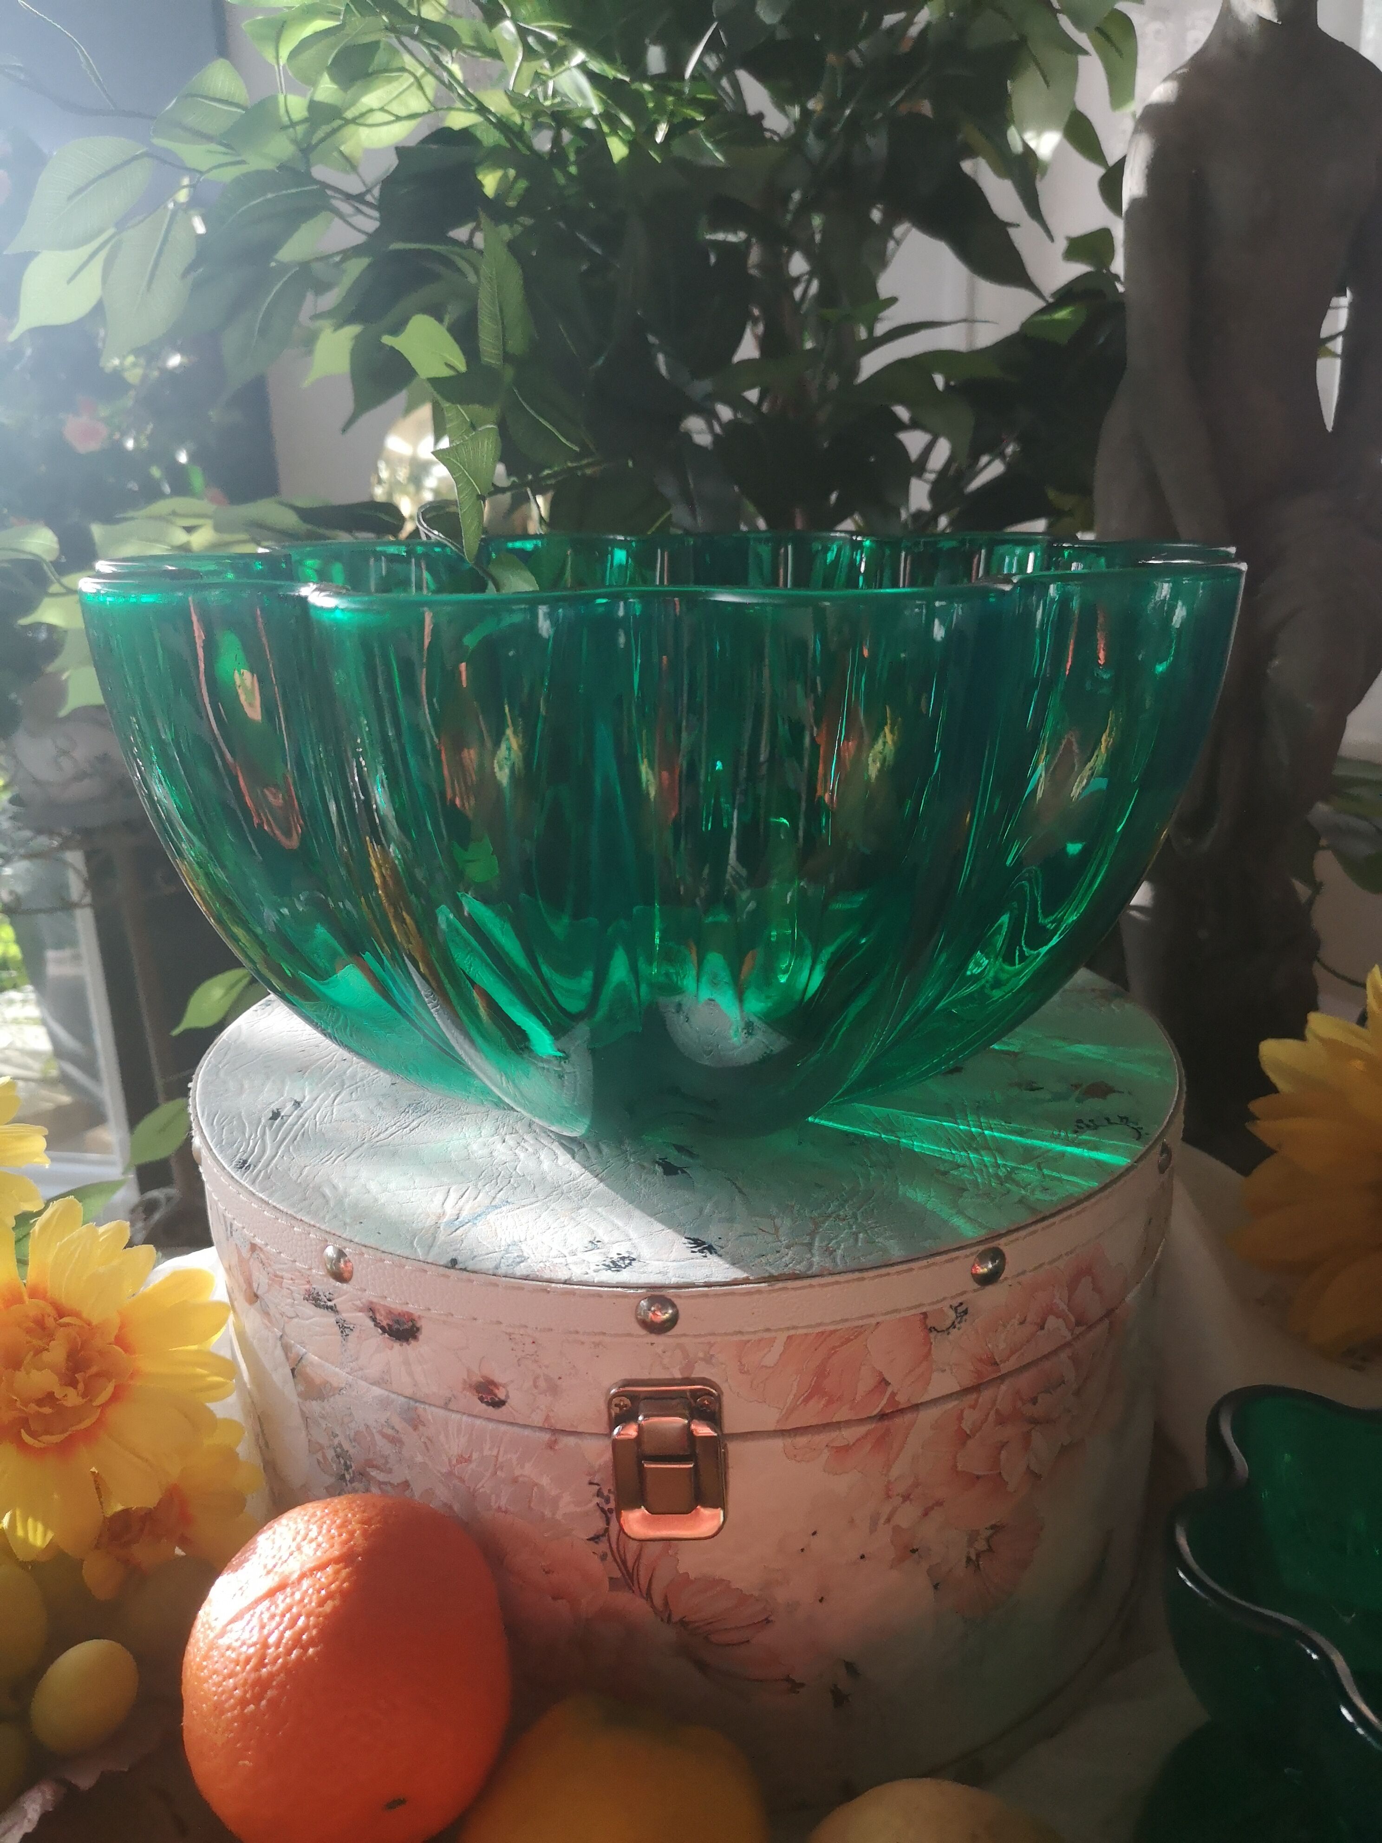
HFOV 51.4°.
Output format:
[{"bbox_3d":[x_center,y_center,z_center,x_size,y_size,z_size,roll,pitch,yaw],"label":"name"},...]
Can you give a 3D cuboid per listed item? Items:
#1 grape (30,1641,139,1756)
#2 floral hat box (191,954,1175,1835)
[{"bbox_3d":[-0.149,0.190,0.352,0.024,0.025,0.024,-1,18,2],"label":"grape"},{"bbox_3d":[0.000,0.106,0.478,0.302,0.152,0.303,-1,18,2],"label":"floral hat box"}]

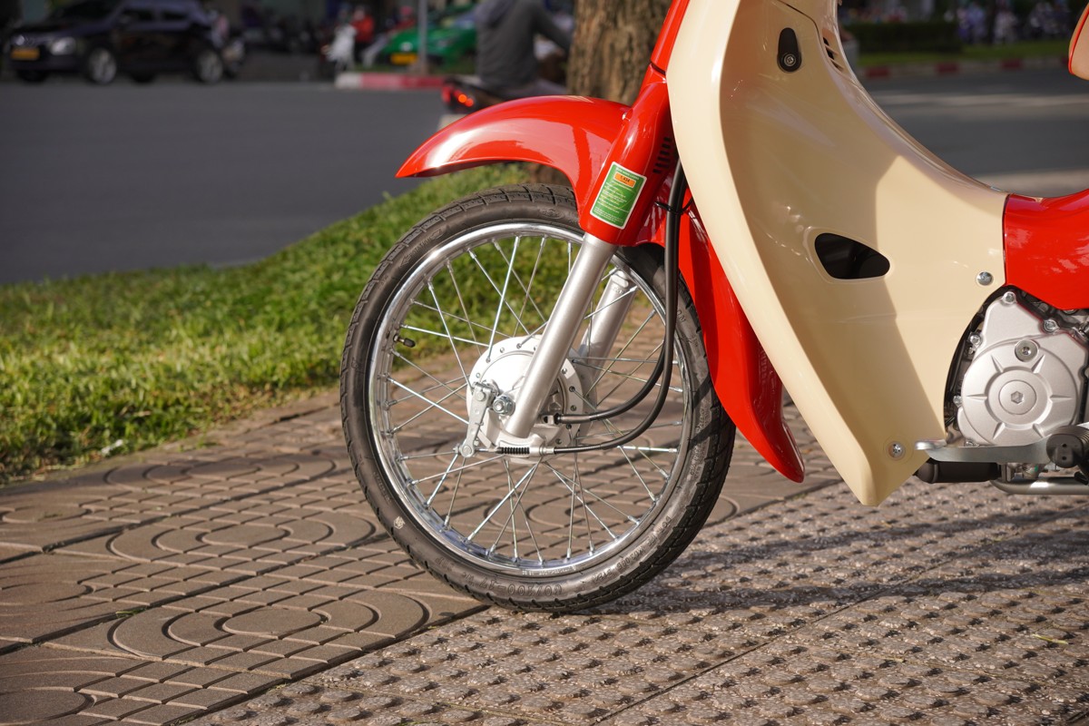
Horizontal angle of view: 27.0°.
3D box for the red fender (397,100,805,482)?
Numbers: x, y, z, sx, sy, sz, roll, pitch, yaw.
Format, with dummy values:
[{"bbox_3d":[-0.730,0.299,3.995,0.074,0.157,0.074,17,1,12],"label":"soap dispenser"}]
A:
[{"bbox_3d":[0.064,-0.102,2.887,0.570,0.467,0.170,4,7,24],"label":"red fender"}]

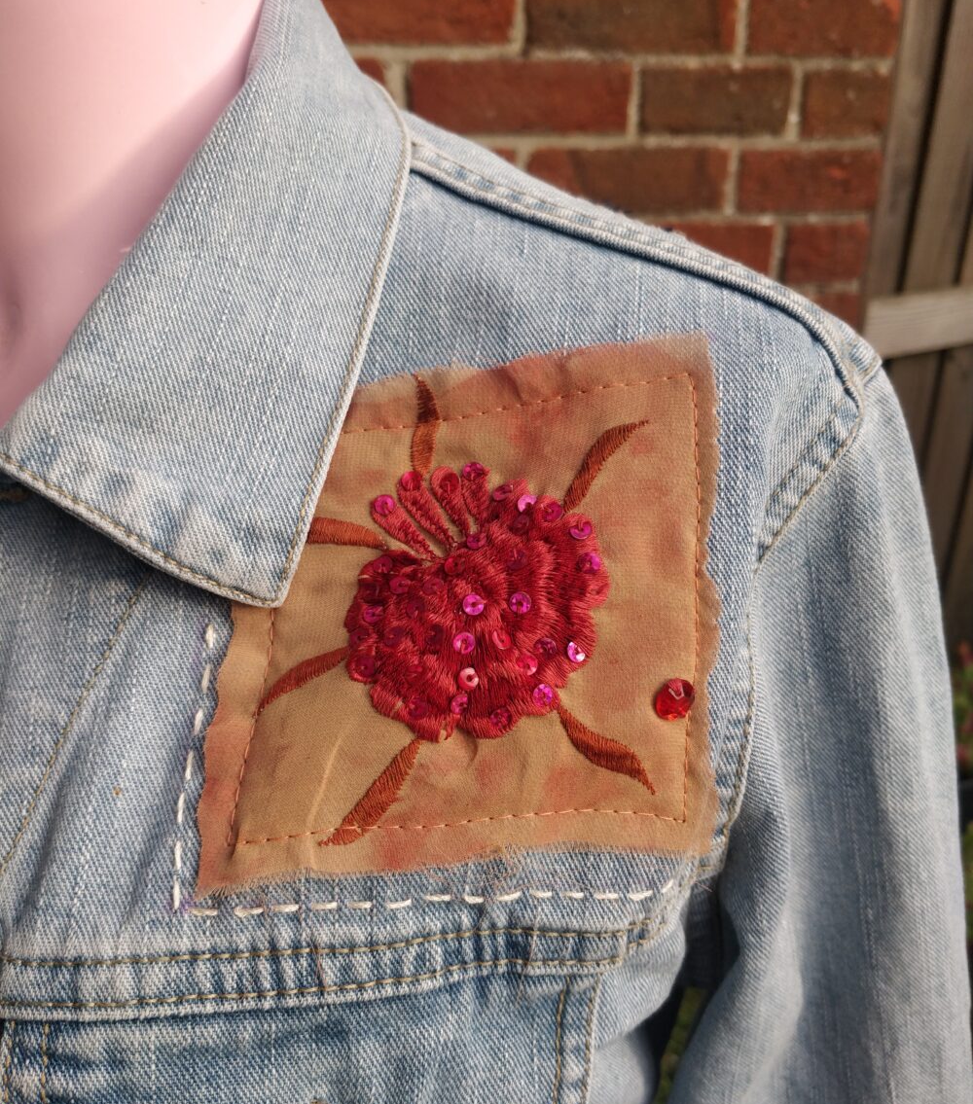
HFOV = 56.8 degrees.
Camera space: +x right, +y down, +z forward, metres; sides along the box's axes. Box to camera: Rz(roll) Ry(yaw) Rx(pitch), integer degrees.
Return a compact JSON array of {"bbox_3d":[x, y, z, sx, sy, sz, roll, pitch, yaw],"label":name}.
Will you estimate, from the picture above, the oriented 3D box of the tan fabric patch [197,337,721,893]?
[{"bbox_3d":[-0.001,0.006,0.184,0.108,0.114,0.020,0,-14,-7],"label":"tan fabric patch"}]

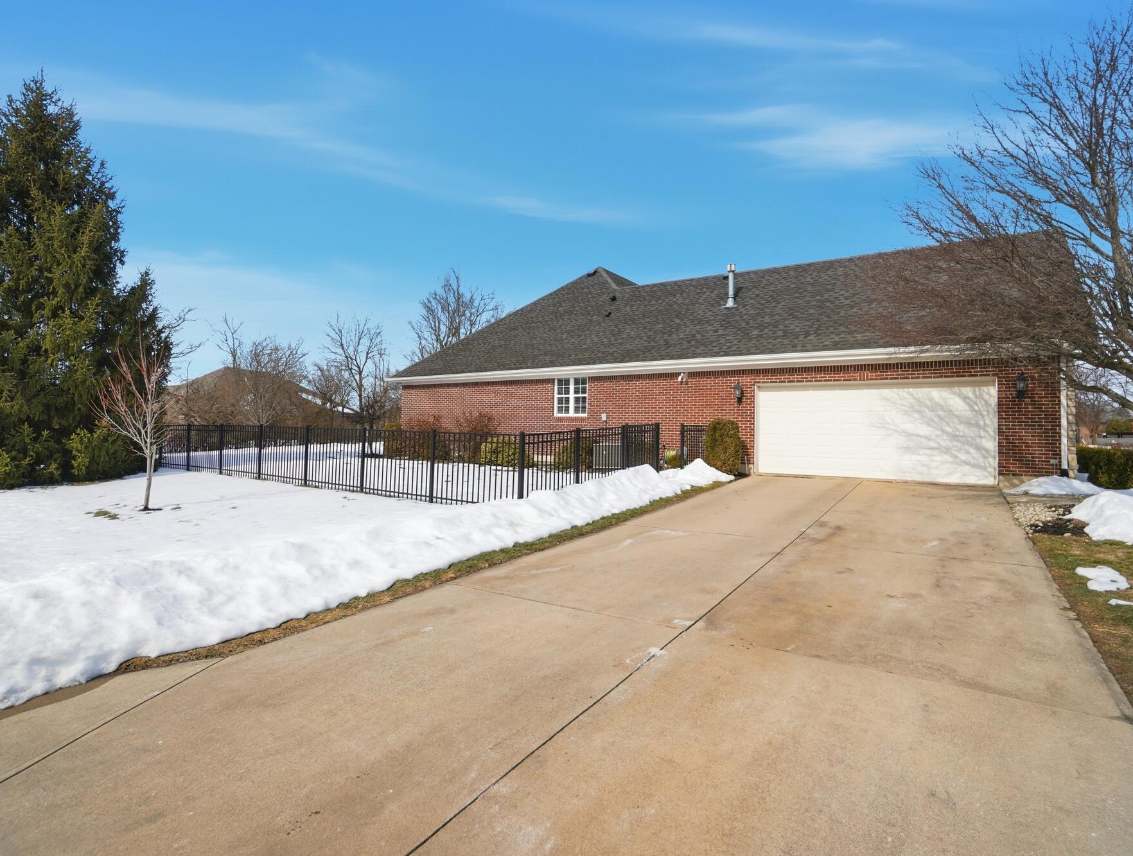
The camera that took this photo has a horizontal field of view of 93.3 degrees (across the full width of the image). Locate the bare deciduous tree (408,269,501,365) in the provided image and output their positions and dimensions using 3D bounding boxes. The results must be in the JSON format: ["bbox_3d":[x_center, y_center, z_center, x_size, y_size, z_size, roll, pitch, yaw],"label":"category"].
[{"bbox_3d":[-7.425,-4.730,35.460,7.092,11.826,6.895,1,0,0],"label":"bare deciduous tree"}]

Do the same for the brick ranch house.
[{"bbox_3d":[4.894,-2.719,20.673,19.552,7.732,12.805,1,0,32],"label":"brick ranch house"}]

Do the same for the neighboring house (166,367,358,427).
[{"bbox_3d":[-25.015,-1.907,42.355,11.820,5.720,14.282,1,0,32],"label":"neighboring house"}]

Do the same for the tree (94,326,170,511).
[{"bbox_3d":[-6.248,-0.185,7.683,1.133,2.570,1.133,1,0,0],"label":"tree"}]

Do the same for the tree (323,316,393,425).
[{"bbox_3d":[-13.854,-3.242,35.460,4.826,8.682,4.826,1,0,0],"label":"tree"}]

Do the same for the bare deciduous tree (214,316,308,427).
[{"bbox_3d":[-14.995,-2.225,26.102,4.630,6.519,4.432,1,0,0],"label":"bare deciduous tree"}]

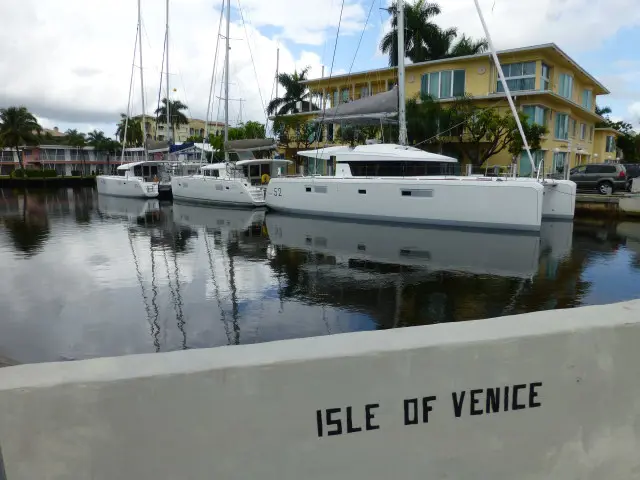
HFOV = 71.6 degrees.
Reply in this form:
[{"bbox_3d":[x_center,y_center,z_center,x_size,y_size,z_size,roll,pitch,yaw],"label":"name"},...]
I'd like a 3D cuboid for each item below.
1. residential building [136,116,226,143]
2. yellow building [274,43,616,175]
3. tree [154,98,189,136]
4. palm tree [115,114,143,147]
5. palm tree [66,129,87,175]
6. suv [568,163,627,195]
[{"bbox_3d":[-47.010,-28.245,138.954,16.000,17.050,29.000,7,11,39],"label":"residential building"},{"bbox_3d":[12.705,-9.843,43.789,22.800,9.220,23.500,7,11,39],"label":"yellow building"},{"bbox_3d":[-33.504,-23.057,101.300,7.300,17.860,7.300,7,11,39],"label":"tree"},{"bbox_3d":[-45.347,-22.321,106.086,6.600,14.910,6.600,7,11,39],"label":"palm tree"},{"bbox_3d":[-47.118,-16.876,86.697,4.200,9.570,4.200,7,11,39],"label":"palm tree"},{"bbox_3d":[16.318,-3.763,27.734,4.750,1.890,1.880,7,11,39],"label":"suv"}]

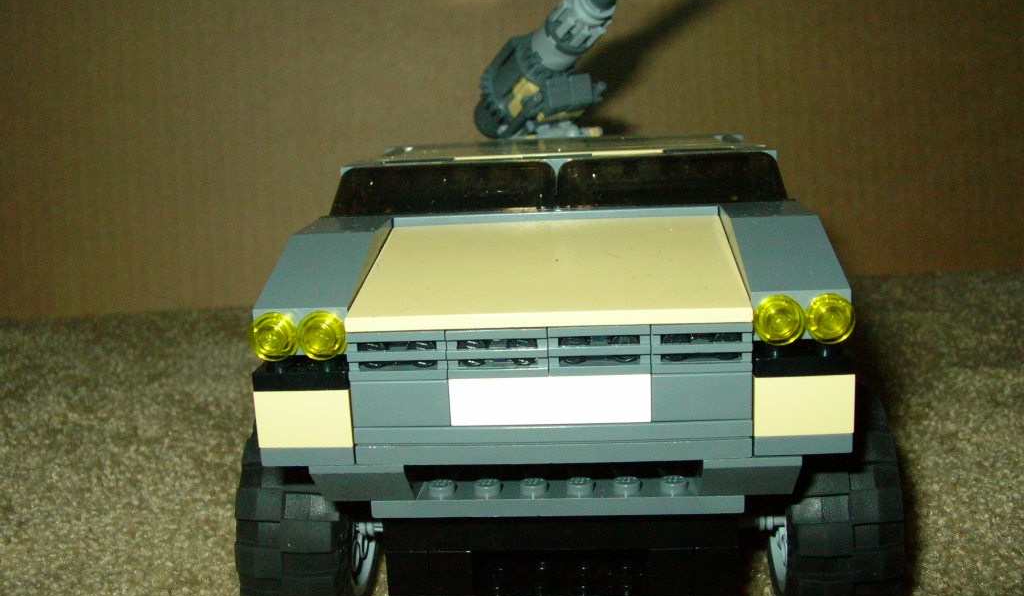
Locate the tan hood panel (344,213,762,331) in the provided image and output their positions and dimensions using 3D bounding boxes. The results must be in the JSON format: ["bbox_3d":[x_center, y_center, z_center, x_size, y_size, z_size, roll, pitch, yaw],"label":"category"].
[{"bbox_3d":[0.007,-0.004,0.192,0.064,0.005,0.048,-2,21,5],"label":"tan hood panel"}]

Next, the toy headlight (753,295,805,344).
[{"bbox_3d":[0.041,0.003,0.164,0.008,0.008,0.005,-2,13,5],"label":"toy headlight"}]

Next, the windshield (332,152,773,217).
[{"bbox_3d":[0.009,-0.025,0.227,0.096,0.011,0.015,-2,13,5],"label":"windshield"}]

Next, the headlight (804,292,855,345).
[{"bbox_3d":[0.049,0.003,0.164,0.008,0.008,0.005,-2,13,5],"label":"headlight"}]

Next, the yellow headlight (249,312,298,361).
[{"bbox_3d":[-0.038,0.006,0.171,0.008,0.008,0.005,-2,13,5],"label":"yellow headlight"}]

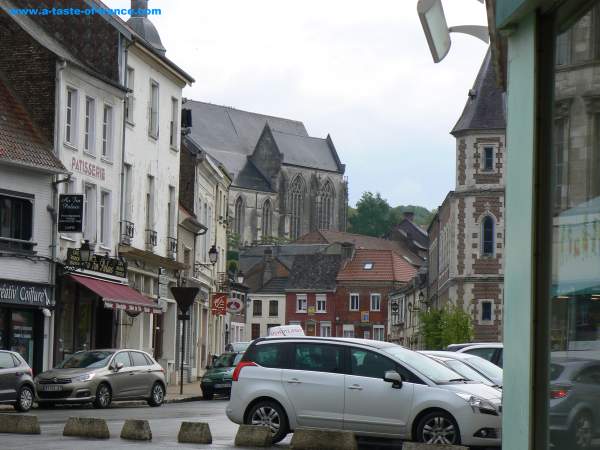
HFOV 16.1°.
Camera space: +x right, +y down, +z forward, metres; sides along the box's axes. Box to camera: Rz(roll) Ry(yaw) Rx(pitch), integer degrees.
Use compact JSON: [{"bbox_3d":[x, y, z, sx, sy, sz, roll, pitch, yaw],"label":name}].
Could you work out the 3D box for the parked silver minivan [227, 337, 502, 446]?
[{"bbox_3d":[1.107,2.632,32.832,4.530,1.640,1.840,0,-5,18],"label":"parked silver minivan"}]

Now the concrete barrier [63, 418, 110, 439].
[{"bbox_3d":[-3.324,3.165,33.000,0.690,0.310,0.300,0,-4,22],"label":"concrete barrier"}]

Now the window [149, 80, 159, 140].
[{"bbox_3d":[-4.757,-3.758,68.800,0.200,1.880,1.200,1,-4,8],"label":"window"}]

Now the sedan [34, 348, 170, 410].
[{"bbox_3d":[-5.010,3.840,53.300,1.790,1.490,4.330,-1,-5,26],"label":"sedan"}]

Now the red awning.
[{"bbox_3d":[-5.729,2.227,66.185,1.080,1.000,5.600,0,-5,13],"label":"red awning"}]

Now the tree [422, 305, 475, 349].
[{"bbox_3d":[7.673,6.164,110.000,2.800,4.100,2.800,1,-5,0],"label":"tree"}]

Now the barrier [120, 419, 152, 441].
[{"bbox_3d":[-2.465,3.134,32.457,0.430,0.310,0.470,0,-5,12],"label":"barrier"}]

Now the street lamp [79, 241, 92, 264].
[{"bbox_3d":[-6.492,0.832,64.000,0.360,0.720,0.360,0,-5,13],"label":"street lamp"}]

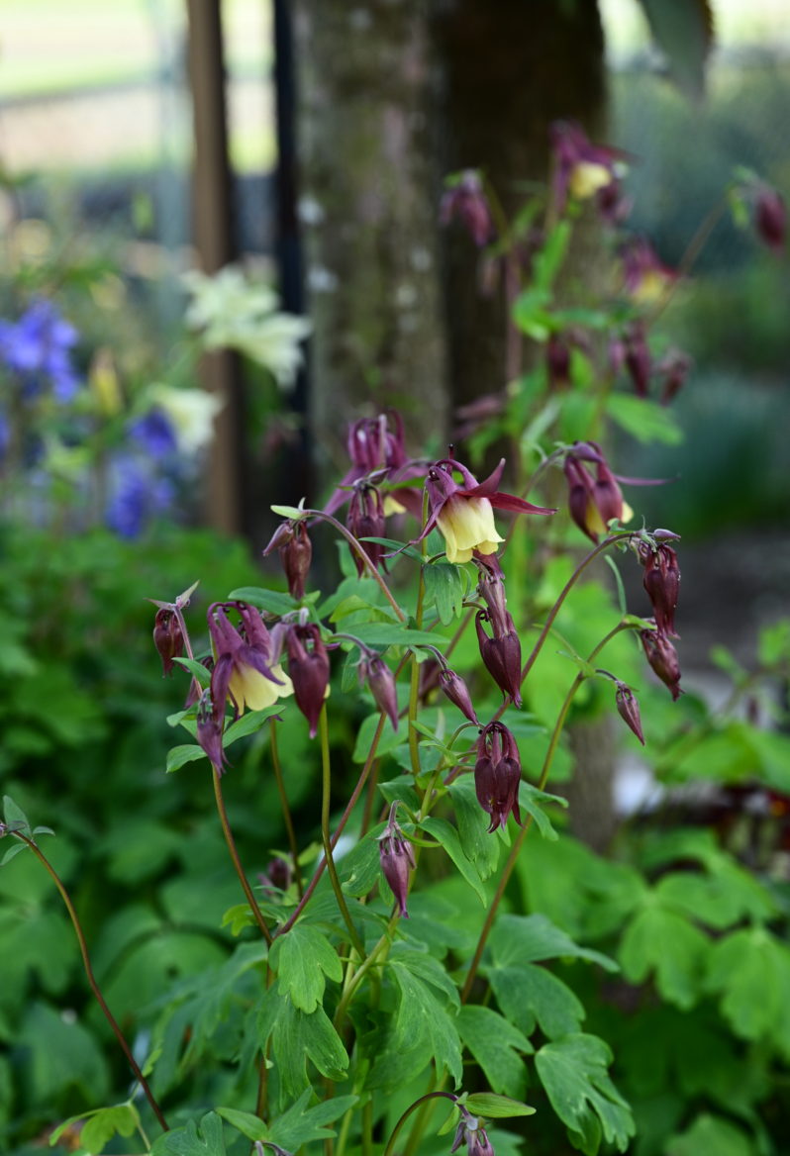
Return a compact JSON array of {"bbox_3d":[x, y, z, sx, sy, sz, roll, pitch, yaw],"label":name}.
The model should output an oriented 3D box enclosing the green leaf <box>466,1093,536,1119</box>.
[{"bbox_3d":[0.042,0.210,0.880,0.029,0.004,0.009,1,30,3],"label":"green leaf"}]

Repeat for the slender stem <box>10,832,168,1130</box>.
[{"bbox_3d":[-0.104,0.138,0.755,0.013,0.115,0.011,-28,10,0],"label":"slender stem"}]

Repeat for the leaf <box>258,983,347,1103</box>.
[{"bbox_3d":[-0.031,0.158,0.750,0.031,0.038,0.016,2,-6,0],"label":"leaf"}]

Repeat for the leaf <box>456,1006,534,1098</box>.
[{"bbox_3d":[0.041,0.197,0.920,0.032,0.035,0.019,-3,8,-11],"label":"leaf"}]

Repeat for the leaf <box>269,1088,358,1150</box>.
[{"bbox_3d":[-0.028,0.185,0.755,0.031,0.021,0.018,-1,14,0],"label":"leaf"}]

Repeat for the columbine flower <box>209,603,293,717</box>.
[{"bbox_3d":[-0.049,0.028,0.750,0.029,0.038,0.031,-10,18,-30],"label":"columbine flower"}]

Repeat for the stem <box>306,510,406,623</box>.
[{"bbox_3d":[-0.016,-0.005,0.890,0.011,0.061,0.009,-42,6,0],"label":"stem"}]

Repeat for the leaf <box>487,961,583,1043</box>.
[{"bbox_3d":[0.061,0.182,0.950,0.041,0.031,0.021,-3,8,-11],"label":"leaf"}]

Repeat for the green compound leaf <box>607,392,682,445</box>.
[{"bbox_3d":[0.138,-0.088,1.220,0.042,0.025,0.025,-2,14,-6],"label":"green compound leaf"}]

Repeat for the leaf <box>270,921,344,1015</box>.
[{"bbox_3d":[-0.030,0.131,0.740,0.025,0.031,0.013,-1,15,0],"label":"leaf"}]

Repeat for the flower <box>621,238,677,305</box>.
[{"bbox_3d":[0.117,-0.141,1.020,0.028,0.031,0.027,-8,17,-24],"label":"flower"}]

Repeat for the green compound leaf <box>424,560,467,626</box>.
[{"bbox_3d":[0.020,0.005,0.880,0.018,0.026,0.008,-1,5,0],"label":"green compound leaf"}]

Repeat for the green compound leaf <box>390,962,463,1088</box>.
[{"bbox_3d":[0.011,0.151,0.745,0.025,0.041,0.016,-1,15,0],"label":"green compound leaf"}]

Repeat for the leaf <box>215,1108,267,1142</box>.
[{"bbox_3d":[-0.053,0.187,0.755,0.020,0.008,0.010,33,9,8],"label":"leaf"}]

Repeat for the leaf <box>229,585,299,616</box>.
[{"bbox_3d":[-0.045,0.008,0.760,0.024,0.011,0.018,-1,15,0],"label":"leaf"}]

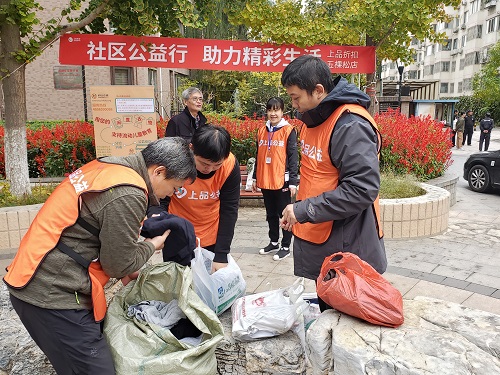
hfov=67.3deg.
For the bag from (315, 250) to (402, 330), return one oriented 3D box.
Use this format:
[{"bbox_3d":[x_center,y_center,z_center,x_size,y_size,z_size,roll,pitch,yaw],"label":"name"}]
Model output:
[{"bbox_3d":[0.443,0.412,1.504,0.330,0.250,0.230,1,11,6],"label":"bag"}]

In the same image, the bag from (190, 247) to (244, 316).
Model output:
[{"bbox_3d":[-0.143,0.406,1.655,0.240,0.270,0.170,-8,13,-36],"label":"bag"}]

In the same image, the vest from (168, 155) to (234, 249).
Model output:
[{"bbox_3d":[-0.228,0.053,1.802,0.390,0.540,0.260,2,39,11],"label":"vest"}]

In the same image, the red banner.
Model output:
[{"bbox_3d":[-0.364,-1.987,5.642,4.720,0.430,0.030,-1,11,-7],"label":"red banner"}]

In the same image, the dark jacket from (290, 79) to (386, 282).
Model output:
[{"bbox_3d":[0.407,-0.044,1.671,0.390,0.860,0.480,-4,11,-20],"label":"dark jacket"}]

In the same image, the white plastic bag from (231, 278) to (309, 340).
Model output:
[{"bbox_3d":[0.077,0.496,1.489,0.280,0.190,0.210,2,11,8],"label":"white plastic bag"}]

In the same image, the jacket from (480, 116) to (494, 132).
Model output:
[{"bbox_3d":[10.544,-2.797,16.671,0.620,0.700,0.320,6,12,29],"label":"jacket"}]

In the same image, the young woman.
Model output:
[{"bbox_3d":[0.259,-0.065,3.754,0.480,1.610,0.310,4,11,18],"label":"young woman"}]

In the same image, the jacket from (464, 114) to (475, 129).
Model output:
[{"bbox_3d":[10.537,-3.168,18.026,0.520,0.700,0.320,-1,11,-3],"label":"jacket"}]

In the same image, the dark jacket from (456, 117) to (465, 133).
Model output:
[{"bbox_3d":[9.401,-2.814,16.770,0.340,0.720,0.460,5,12,23],"label":"dark jacket"}]

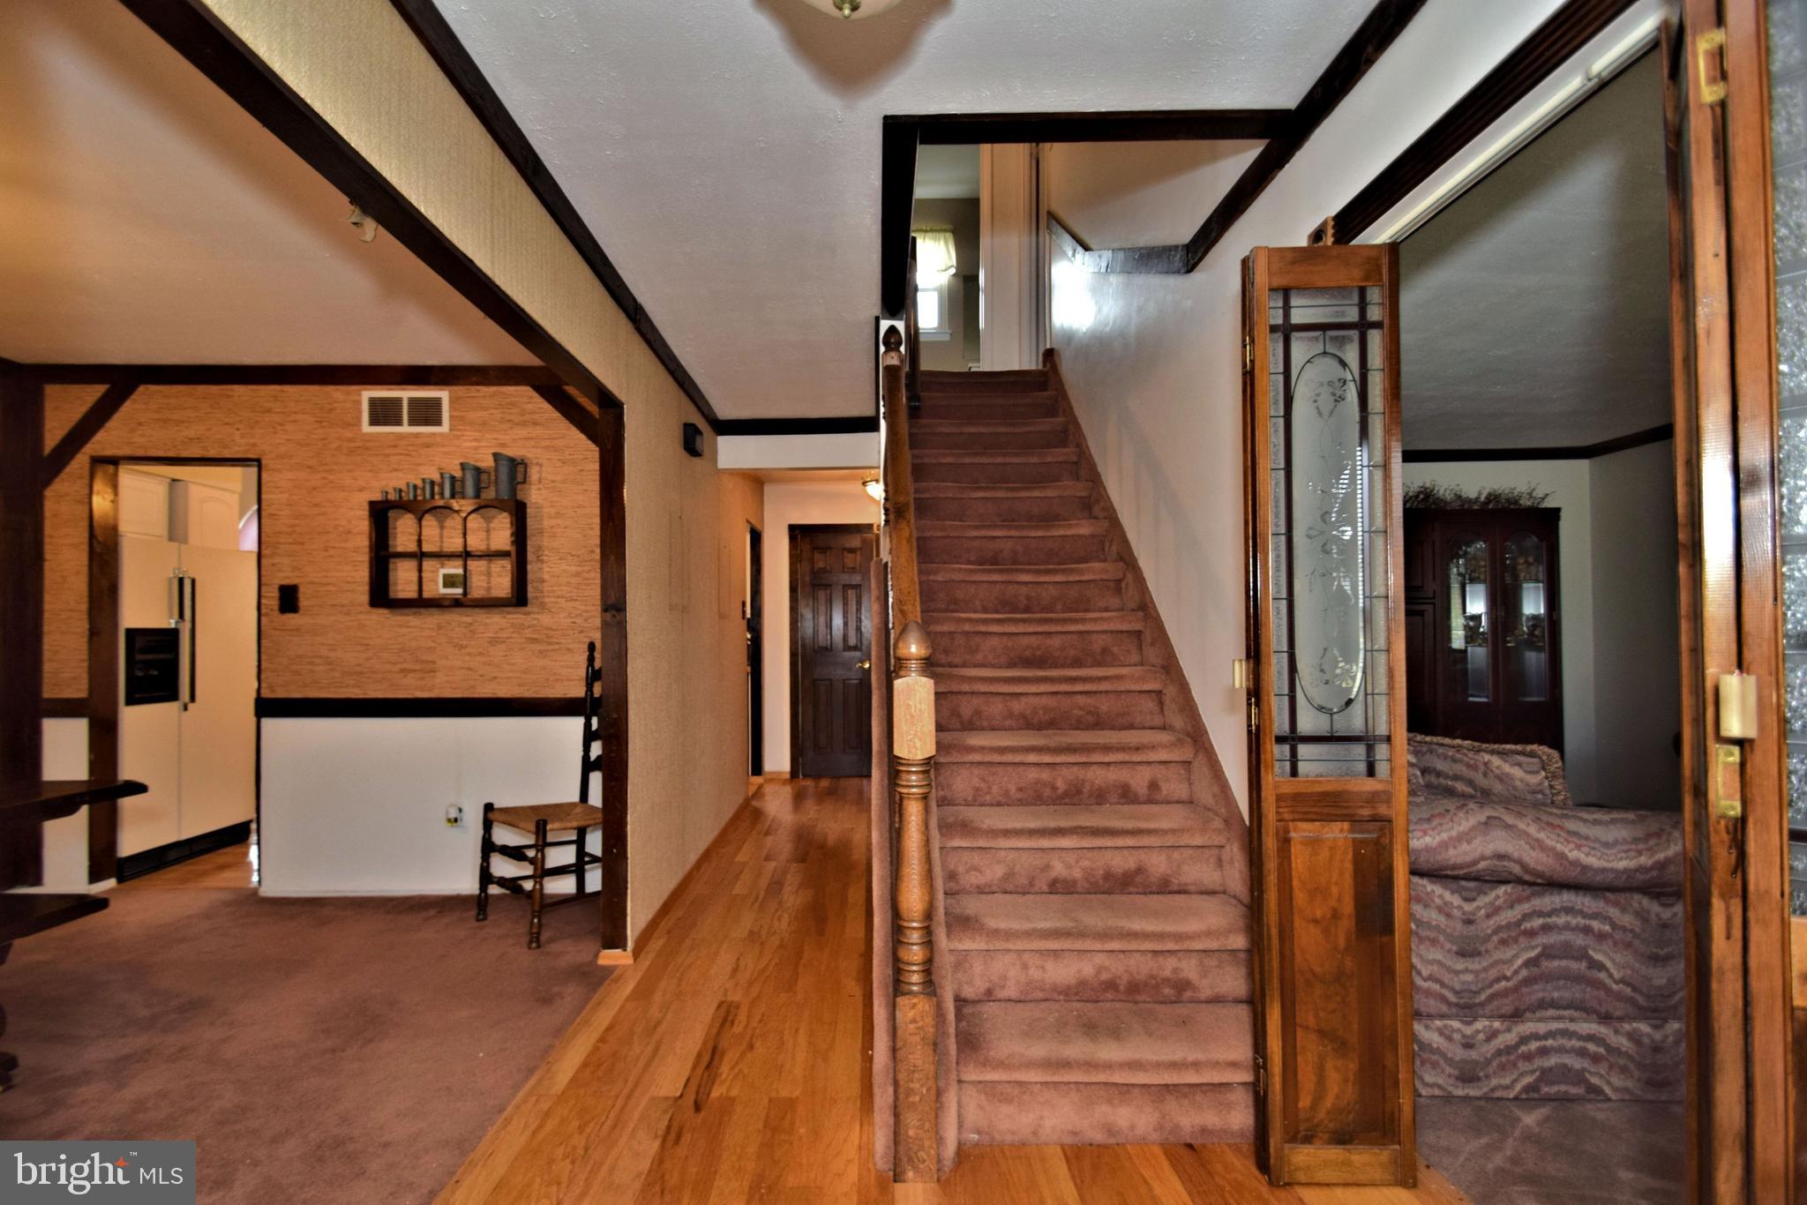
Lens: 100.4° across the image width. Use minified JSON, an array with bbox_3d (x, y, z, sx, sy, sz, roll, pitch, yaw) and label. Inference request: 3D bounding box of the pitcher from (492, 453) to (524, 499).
[{"bbox_3d":[-1.795,-0.567,3.420,0.135,0.215,0.100,0,-2,0],"label":"pitcher"}]

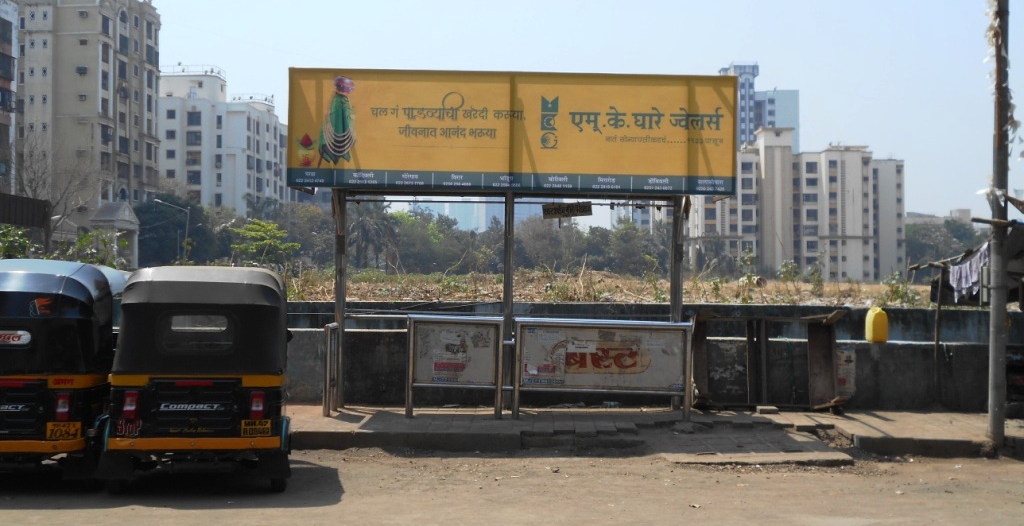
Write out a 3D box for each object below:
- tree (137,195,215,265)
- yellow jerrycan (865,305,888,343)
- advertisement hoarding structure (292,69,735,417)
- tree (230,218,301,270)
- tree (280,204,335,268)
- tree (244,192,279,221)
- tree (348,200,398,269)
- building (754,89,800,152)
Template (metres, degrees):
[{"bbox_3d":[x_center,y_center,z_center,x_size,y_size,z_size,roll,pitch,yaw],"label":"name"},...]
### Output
[{"bbox_3d":[-32.667,-2.476,112.000,8.000,8.500,7.500,1,-1,0],"label":"tree"},{"bbox_3d":[4.205,0.712,13.300,0.210,0.420,0.200,2,-1,-28],"label":"yellow jerrycan"},{"bbox_3d":[0.000,-0.198,12.350,4.570,3.520,1.300,1,-1,0],"label":"advertisement hoarding structure"},{"bbox_3d":[-8.546,-0.503,40.000,2.400,2.250,2.300,1,-1,0],"label":"tree"},{"bbox_3d":[-22.800,-2.496,128.000,6.300,8.600,6.000,1,-1,0],"label":"tree"},{"bbox_3d":[-32.007,-3.528,148.000,4.800,10.800,4.800,1,-1,0],"label":"tree"},{"bbox_3d":[-15.606,-2.873,130.000,5.600,8.600,5.500,1,-1,0],"label":"tree"},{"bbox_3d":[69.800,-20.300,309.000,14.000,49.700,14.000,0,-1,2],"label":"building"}]

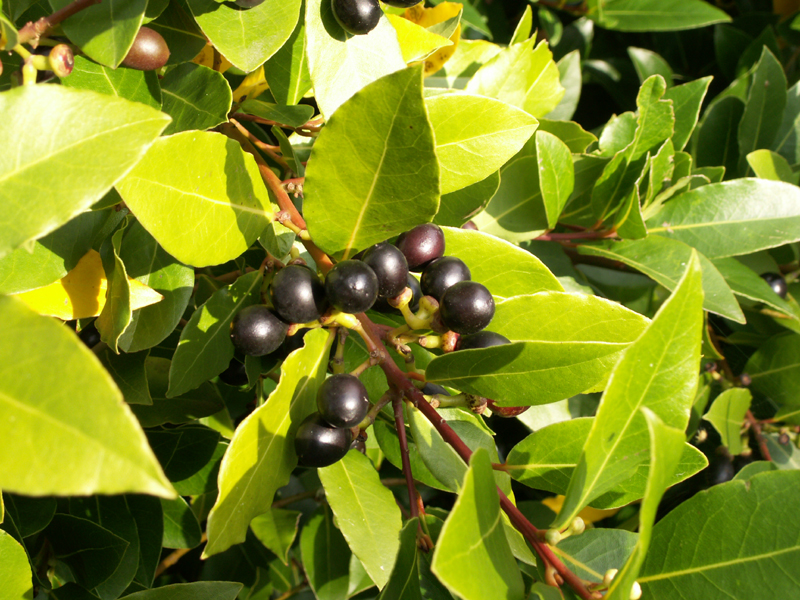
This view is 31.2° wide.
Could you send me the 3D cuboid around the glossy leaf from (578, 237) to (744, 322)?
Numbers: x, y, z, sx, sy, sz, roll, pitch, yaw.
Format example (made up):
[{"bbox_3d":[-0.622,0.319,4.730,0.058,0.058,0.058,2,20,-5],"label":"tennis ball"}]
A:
[{"bbox_3d":[0.079,-0.006,0.430,0.058,0.011,0.026,25,44,19],"label":"glossy leaf"}]

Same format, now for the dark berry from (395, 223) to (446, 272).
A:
[{"bbox_3d":[0.005,-0.013,0.366,0.013,0.013,0.013,0,23,0],"label":"dark berry"}]

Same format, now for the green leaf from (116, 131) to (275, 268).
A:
[{"bbox_3d":[-0.053,-0.026,0.366,0.050,0.035,0.010,15,-16,-28],"label":"green leaf"}]

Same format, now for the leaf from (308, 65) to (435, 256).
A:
[{"bbox_3d":[-0.007,-0.034,0.352,0.032,0.056,0.011,27,27,10],"label":"leaf"}]

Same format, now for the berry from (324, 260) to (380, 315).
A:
[{"bbox_3d":[-0.012,-0.003,0.362,0.013,0.014,0.013,0,25,0],"label":"berry"}]

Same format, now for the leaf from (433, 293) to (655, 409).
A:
[{"bbox_3d":[0.035,0.012,0.355,0.060,0.011,0.030,-5,61,-9],"label":"leaf"}]

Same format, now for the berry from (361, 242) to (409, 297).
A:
[{"bbox_3d":[-0.004,-0.007,0.357,0.012,0.014,0.013,-12,18,0],"label":"berry"}]

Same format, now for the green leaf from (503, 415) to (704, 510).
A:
[{"bbox_3d":[0.055,0.043,0.380,0.053,0.010,0.027,0,64,0],"label":"green leaf"}]

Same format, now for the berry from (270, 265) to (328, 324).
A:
[{"bbox_3d":[-0.024,-0.001,0.347,0.014,0.014,0.014,0,23,0],"label":"berry"}]

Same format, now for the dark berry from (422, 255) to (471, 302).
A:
[{"bbox_3d":[0.012,-0.005,0.360,0.013,0.013,0.013,0,23,0],"label":"dark berry"}]

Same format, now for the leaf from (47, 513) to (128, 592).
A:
[{"bbox_3d":[-0.089,0.072,0.410,0.036,0.025,0.008,-7,-26,38],"label":"leaf"}]

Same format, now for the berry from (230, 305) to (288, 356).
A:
[{"bbox_3d":[-0.034,0.007,0.352,0.014,0.013,0.013,0,23,0],"label":"berry"}]

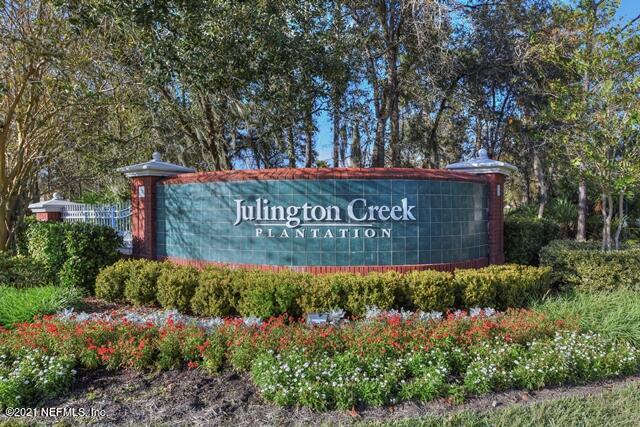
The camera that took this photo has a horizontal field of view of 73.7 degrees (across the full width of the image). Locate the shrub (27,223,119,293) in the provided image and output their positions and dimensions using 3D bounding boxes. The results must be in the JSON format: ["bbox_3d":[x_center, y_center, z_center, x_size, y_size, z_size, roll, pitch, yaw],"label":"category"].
[{"bbox_3d":[-4.450,0.700,7.700,1.600,1.120,1.100,0,1,18],"label":"shrub"}]

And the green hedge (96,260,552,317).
[{"bbox_3d":[0.050,0.990,5.900,6.500,0.560,1.500,0,1,0],"label":"green hedge"}]

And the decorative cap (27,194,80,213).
[{"bbox_3d":[-6.350,-0.255,10.300,0.880,0.460,0.880,0,1,34],"label":"decorative cap"}]

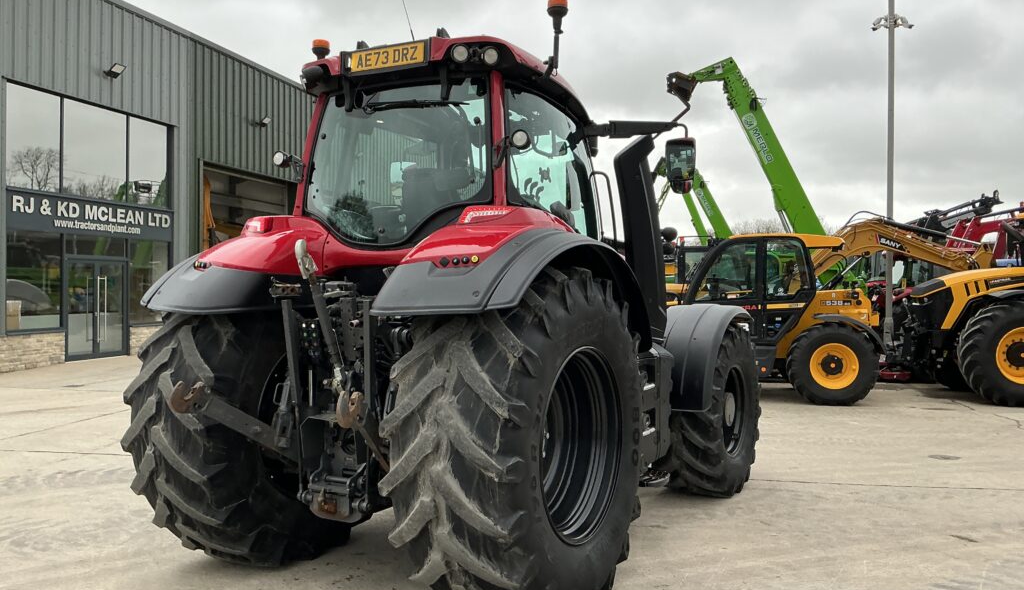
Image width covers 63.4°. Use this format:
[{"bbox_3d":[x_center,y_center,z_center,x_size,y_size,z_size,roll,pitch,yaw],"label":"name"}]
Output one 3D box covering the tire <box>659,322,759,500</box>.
[{"bbox_3d":[1.709,0.981,7.297,0.610,1.456,1.500,1,1,29],"label":"tire"}]

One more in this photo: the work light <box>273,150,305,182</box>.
[{"bbox_3d":[-1.501,-0.852,5.584,0.205,0.205,0.135,1,1,29],"label":"work light"}]

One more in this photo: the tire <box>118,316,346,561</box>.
[{"bbox_3d":[-1.580,0.768,5.666,0.700,1.915,1.970,1,1,29],"label":"tire"}]

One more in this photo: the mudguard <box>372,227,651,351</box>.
[{"bbox_3d":[0.091,-0.012,4.783,0.760,0.740,2.030,1,1,29],"label":"mudguard"}]

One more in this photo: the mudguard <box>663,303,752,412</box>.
[{"bbox_3d":[1.630,0.491,7.172,0.640,0.820,1.450,1,1,29],"label":"mudguard"}]

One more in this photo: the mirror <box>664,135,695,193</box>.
[{"bbox_3d":[1.130,-0.860,5.544,0.210,0.390,0.100,1,1,41],"label":"mirror"}]

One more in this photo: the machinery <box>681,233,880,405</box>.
[{"bbox_3d":[3.255,0.348,13.346,4.700,2.520,2.300,0,1,6],"label":"machinery"}]

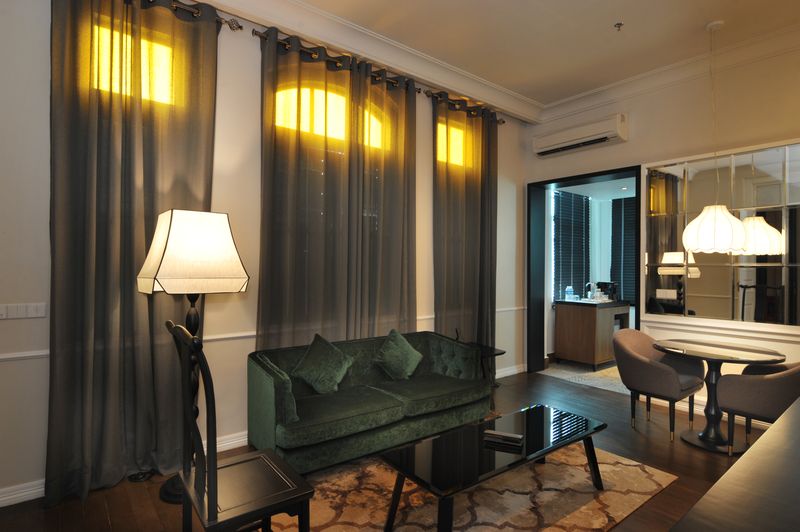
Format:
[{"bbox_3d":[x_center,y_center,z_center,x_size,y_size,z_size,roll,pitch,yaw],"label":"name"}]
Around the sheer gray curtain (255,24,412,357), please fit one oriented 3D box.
[{"bbox_3d":[-0.467,-0.238,4.005,1.697,3.289,0.173,0,0,-41],"label":"sheer gray curtain"}]

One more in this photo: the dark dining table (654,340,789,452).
[{"bbox_3d":[2.531,1.039,3.566,0.853,0.748,0.853,0,0,0],"label":"dark dining table"}]

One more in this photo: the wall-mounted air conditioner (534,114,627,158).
[{"bbox_3d":[2.116,-1.537,5.287,0.249,0.281,1.060,0,0,-41],"label":"wall-mounted air conditioner"}]

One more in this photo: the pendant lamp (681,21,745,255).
[{"bbox_3d":[2.562,-1.041,3.637,0.429,1.891,0.429,0,0,-41],"label":"pendant lamp"}]

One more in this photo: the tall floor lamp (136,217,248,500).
[{"bbox_3d":[-1.304,0.535,2.786,0.518,1.724,0.518,0,0,-41],"label":"tall floor lamp"}]

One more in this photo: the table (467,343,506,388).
[{"bbox_3d":[0.779,1.154,4.673,0.471,0.519,0.540,0,0,-41],"label":"table"}]

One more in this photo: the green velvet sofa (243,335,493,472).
[{"bbox_3d":[-0.179,1.043,3.759,2.077,0.727,0.734,0,0,-41],"label":"green velvet sofa"}]

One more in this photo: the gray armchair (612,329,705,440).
[{"bbox_3d":[2.200,0.995,3.881,0.582,0.838,0.602,0,0,-41],"label":"gray armchair"}]

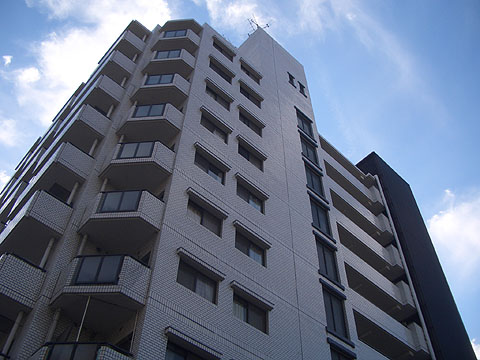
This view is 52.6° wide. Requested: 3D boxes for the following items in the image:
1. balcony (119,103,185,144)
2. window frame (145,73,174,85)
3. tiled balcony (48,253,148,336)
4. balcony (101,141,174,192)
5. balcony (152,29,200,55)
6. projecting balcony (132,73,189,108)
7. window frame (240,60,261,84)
[{"bbox_3d":[-3.575,-2.220,19.765,2.500,1.200,1.200,-1,-52,2],"label":"balcony"},{"bbox_3d":[-3.529,-4.453,21.308,1.100,0.950,0.100,-1,-52,2],"label":"window frame"},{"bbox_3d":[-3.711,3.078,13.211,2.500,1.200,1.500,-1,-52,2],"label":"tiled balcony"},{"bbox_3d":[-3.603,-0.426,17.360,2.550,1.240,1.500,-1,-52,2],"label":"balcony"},{"bbox_3d":[-3.435,-7.399,26.412,2.500,1.200,1.200,-1,-52,2],"label":"balcony"},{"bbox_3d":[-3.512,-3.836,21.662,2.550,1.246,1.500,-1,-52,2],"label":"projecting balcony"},{"bbox_3d":[0.596,-6.199,28.454,1.521,1.000,0.150,37,-60,-24],"label":"window frame"}]

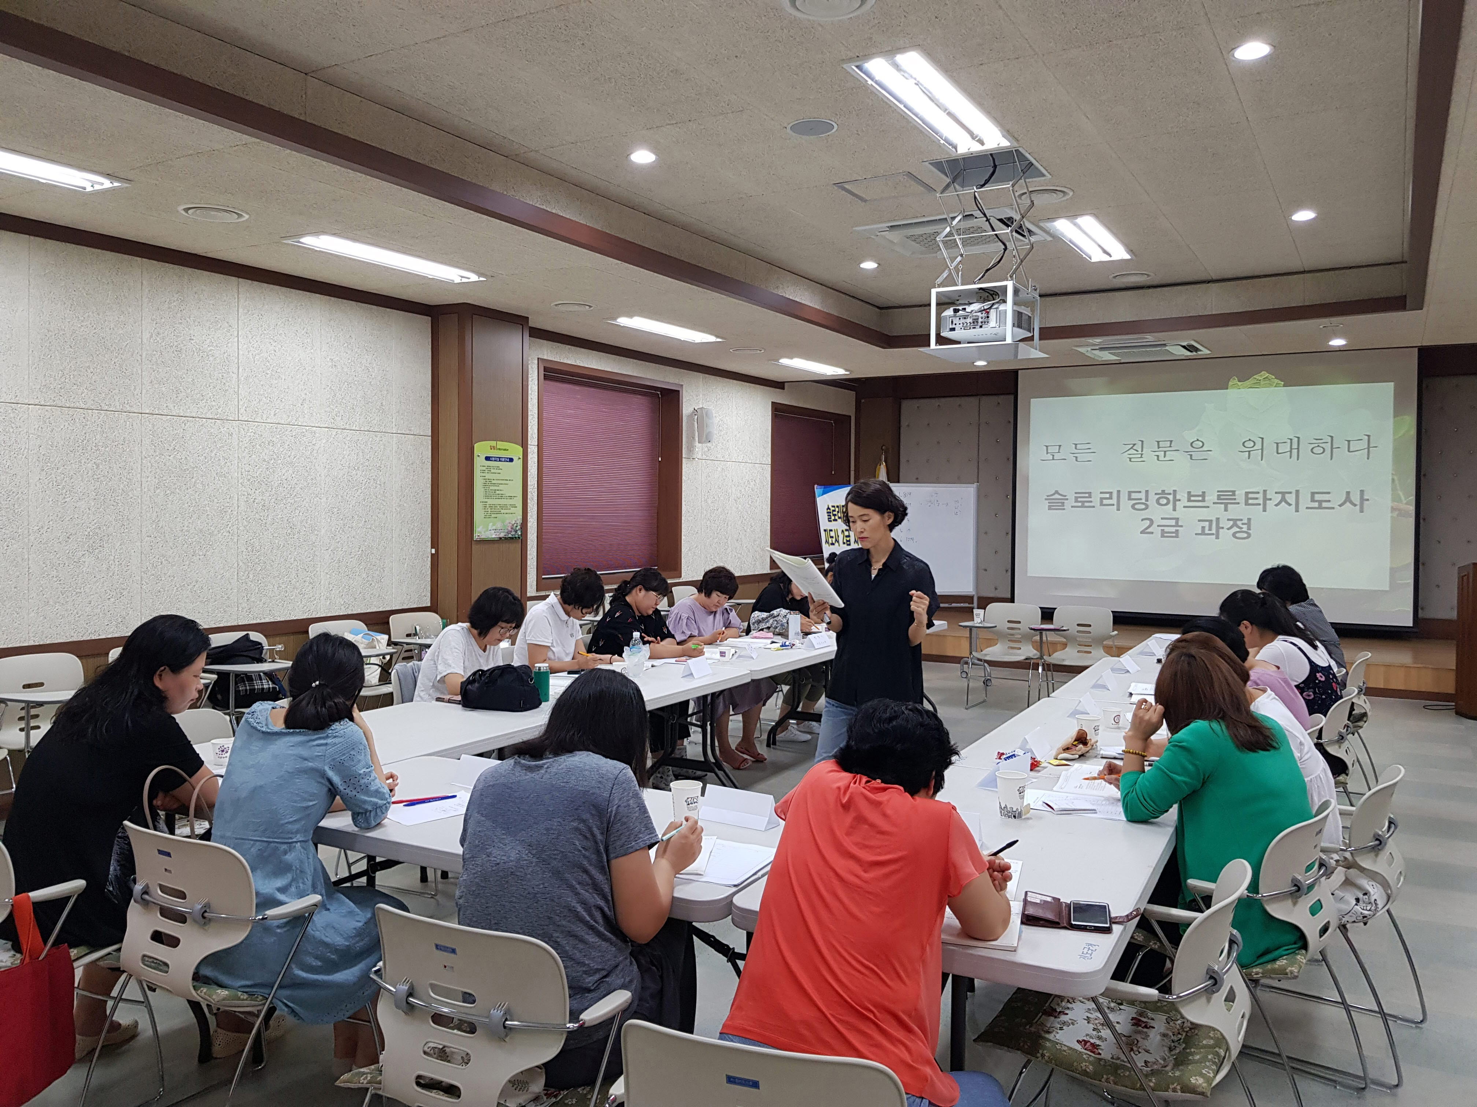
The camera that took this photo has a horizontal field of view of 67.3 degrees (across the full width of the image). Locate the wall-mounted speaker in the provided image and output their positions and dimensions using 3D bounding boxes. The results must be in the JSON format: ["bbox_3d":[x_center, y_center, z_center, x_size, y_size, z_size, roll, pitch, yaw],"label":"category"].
[{"bbox_3d":[-0.309,-1.234,10.719,0.170,0.330,0.160,-2,3,-45],"label":"wall-mounted speaker"}]

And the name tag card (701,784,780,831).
[{"bbox_3d":[0.003,0.684,3.001,0.211,0.086,0.076,2,2,34],"label":"name tag card"}]

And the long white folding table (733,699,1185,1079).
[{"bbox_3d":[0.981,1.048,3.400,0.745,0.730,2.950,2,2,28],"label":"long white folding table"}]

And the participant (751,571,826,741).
[{"bbox_3d":[0.342,0.690,7.854,0.780,1.150,0.520,2,3,30],"label":"participant"}]

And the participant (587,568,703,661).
[{"bbox_3d":[-0.553,0.704,6.280,0.780,1.220,0.520,2,3,25],"label":"participant"}]

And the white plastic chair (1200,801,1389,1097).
[{"bbox_3d":[1.349,1.062,2.994,0.560,0.790,0.570,2,2,39],"label":"white plastic chair"}]

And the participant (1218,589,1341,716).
[{"bbox_3d":[2.289,0.787,4.923,0.780,1.220,0.500,3,3,43],"label":"participant"}]

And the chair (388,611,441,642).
[{"bbox_3d":[-2.175,0.855,7.857,0.600,0.840,0.600,2,2,39],"label":"chair"}]

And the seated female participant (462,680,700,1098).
[{"bbox_3d":[-0.284,0.863,2.362,0.500,1.210,0.780,2,2,22],"label":"seated female participant"}]

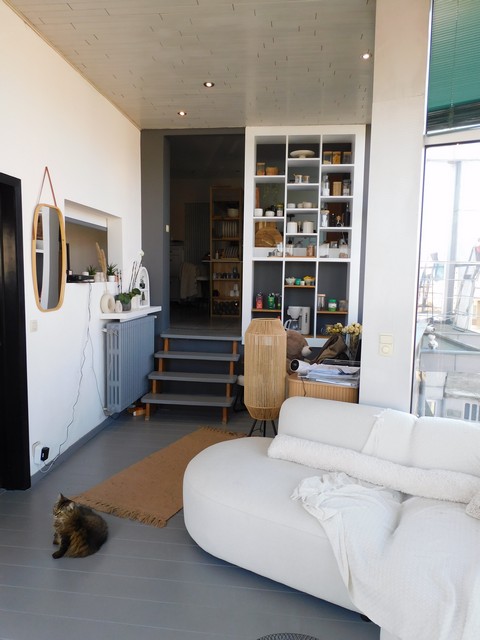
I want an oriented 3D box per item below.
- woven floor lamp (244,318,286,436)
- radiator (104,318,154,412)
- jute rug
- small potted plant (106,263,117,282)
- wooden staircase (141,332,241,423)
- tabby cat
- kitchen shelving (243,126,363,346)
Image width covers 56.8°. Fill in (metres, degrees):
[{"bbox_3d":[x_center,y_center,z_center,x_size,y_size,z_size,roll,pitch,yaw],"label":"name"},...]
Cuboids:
[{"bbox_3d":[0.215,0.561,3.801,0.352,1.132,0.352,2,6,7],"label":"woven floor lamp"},{"bbox_3d":[-1.140,0.414,4.756,0.129,0.866,1.079,2,6,7],"label":"radiator"},{"bbox_3d":[-0.423,1.152,3.530,0.714,0.015,1.622,4,7,28],"label":"jute rug"},{"bbox_3d":[-1.318,-0.481,4.525,0.095,0.195,0.095,2,6,7],"label":"small potted plant"},{"bbox_3d":[-0.489,0.608,4.875,0.927,0.812,0.942,2,6,7],"label":"wooden staircase"},{"bbox_3d":[-0.876,1.093,2.447,0.310,0.328,0.200,-1,6,-18],"label":"tabby cat"},{"bbox_3d":[0.720,-0.941,5.219,1.319,2.473,0.334,2,6,7],"label":"kitchen shelving"}]

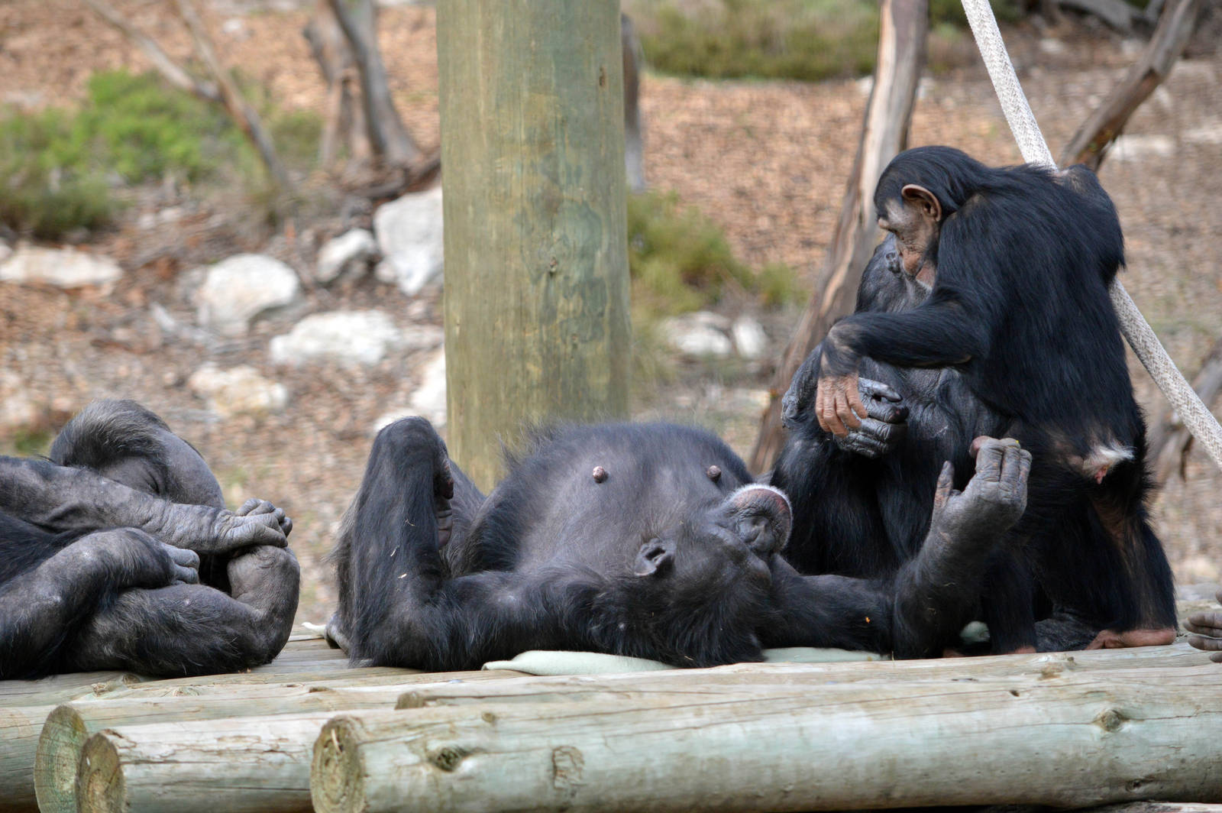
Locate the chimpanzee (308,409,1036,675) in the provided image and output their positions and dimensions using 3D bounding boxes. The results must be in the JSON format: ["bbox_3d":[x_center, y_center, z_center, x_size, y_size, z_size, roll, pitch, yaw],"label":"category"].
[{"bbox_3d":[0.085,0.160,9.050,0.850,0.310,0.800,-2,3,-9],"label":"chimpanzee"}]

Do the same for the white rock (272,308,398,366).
[{"bbox_3d":[-0.661,-0.165,16.400,0.310,0.130,0.220,-1,3,0],"label":"white rock"}]

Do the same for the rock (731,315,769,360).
[{"bbox_3d":[0.336,-0.167,16.600,0.095,0.110,0.100,-1,3,0],"label":"rock"}]

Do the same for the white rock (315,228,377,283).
[{"bbox_3d":[-0.654,-0.371,16.900,0.150,0.135,0.140,-1,3,0],"label":"white rock"}]

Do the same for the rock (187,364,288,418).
[{"bbox_3d":[-0.872,-0.038,16.000,0.230,0.122,0.180,-1,3,0],"label":"rock"}]

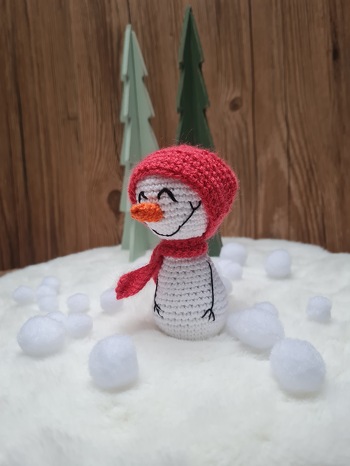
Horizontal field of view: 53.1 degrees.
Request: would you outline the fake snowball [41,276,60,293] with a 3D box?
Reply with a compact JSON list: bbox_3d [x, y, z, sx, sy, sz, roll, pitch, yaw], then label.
[{"bbox_3d":[-0.144,0.061,0.409,0.021,0.020,0.021,-3,8,0],"label":"fake snowball"}]

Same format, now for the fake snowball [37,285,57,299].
[{"bbox_3d":[-0.136,0.065,0.372,0.022,0.020,0.021,-3,8,0],"label":"fake snowball"}]

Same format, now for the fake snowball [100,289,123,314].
[{"bbox_3d":[-0.055,0.060,0.308,0.021,0.021,0.021,-2,5,0],"label":"fake snowball"}]

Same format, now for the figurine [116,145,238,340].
[{"bbox_3d":[0.004,0.007,0.244,0.074,0.134,0.092,3,7,38],"label":"figurine"}]

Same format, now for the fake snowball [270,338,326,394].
[{"bbox_3d":[0.062,0.067,0.177,0.028,0.028,0.028,-2,5,0],"label":"fake snowball"}]

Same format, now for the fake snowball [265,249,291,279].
[{"bbox_3d":[0.114,0.034,0.385,0.029,0.029,0.029,-2,5,0],"label":"fake snowball"}]

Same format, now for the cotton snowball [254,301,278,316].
[{"bbox_3d":[0.075,0.065,0.286,0.020,0.019,0.019,-3,8,0],"label":"cotton snowball"}]

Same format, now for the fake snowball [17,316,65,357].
[{"bbox_3d":[-0.086,0.066,0.224,0.030,0.026,0.028,-2,5,0],"label":"fake snowball"}]

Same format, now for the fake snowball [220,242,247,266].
[{"bbox_3d":[0.081,0.030,0.481,0.034,0.034,0.034,-3,8,0],"label":"fake snowball"}]

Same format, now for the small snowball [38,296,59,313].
[{"bbox_3d":[-0.112,0.063,0.310,0.018,0.017,0.018,-2,5,0],"label":"small snowball"}]

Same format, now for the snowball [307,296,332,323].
[{"bbox_3d":[0.111,0.059,0.269,0.019,0.019,0.019,-2,5,0],"label":"snowball"}]

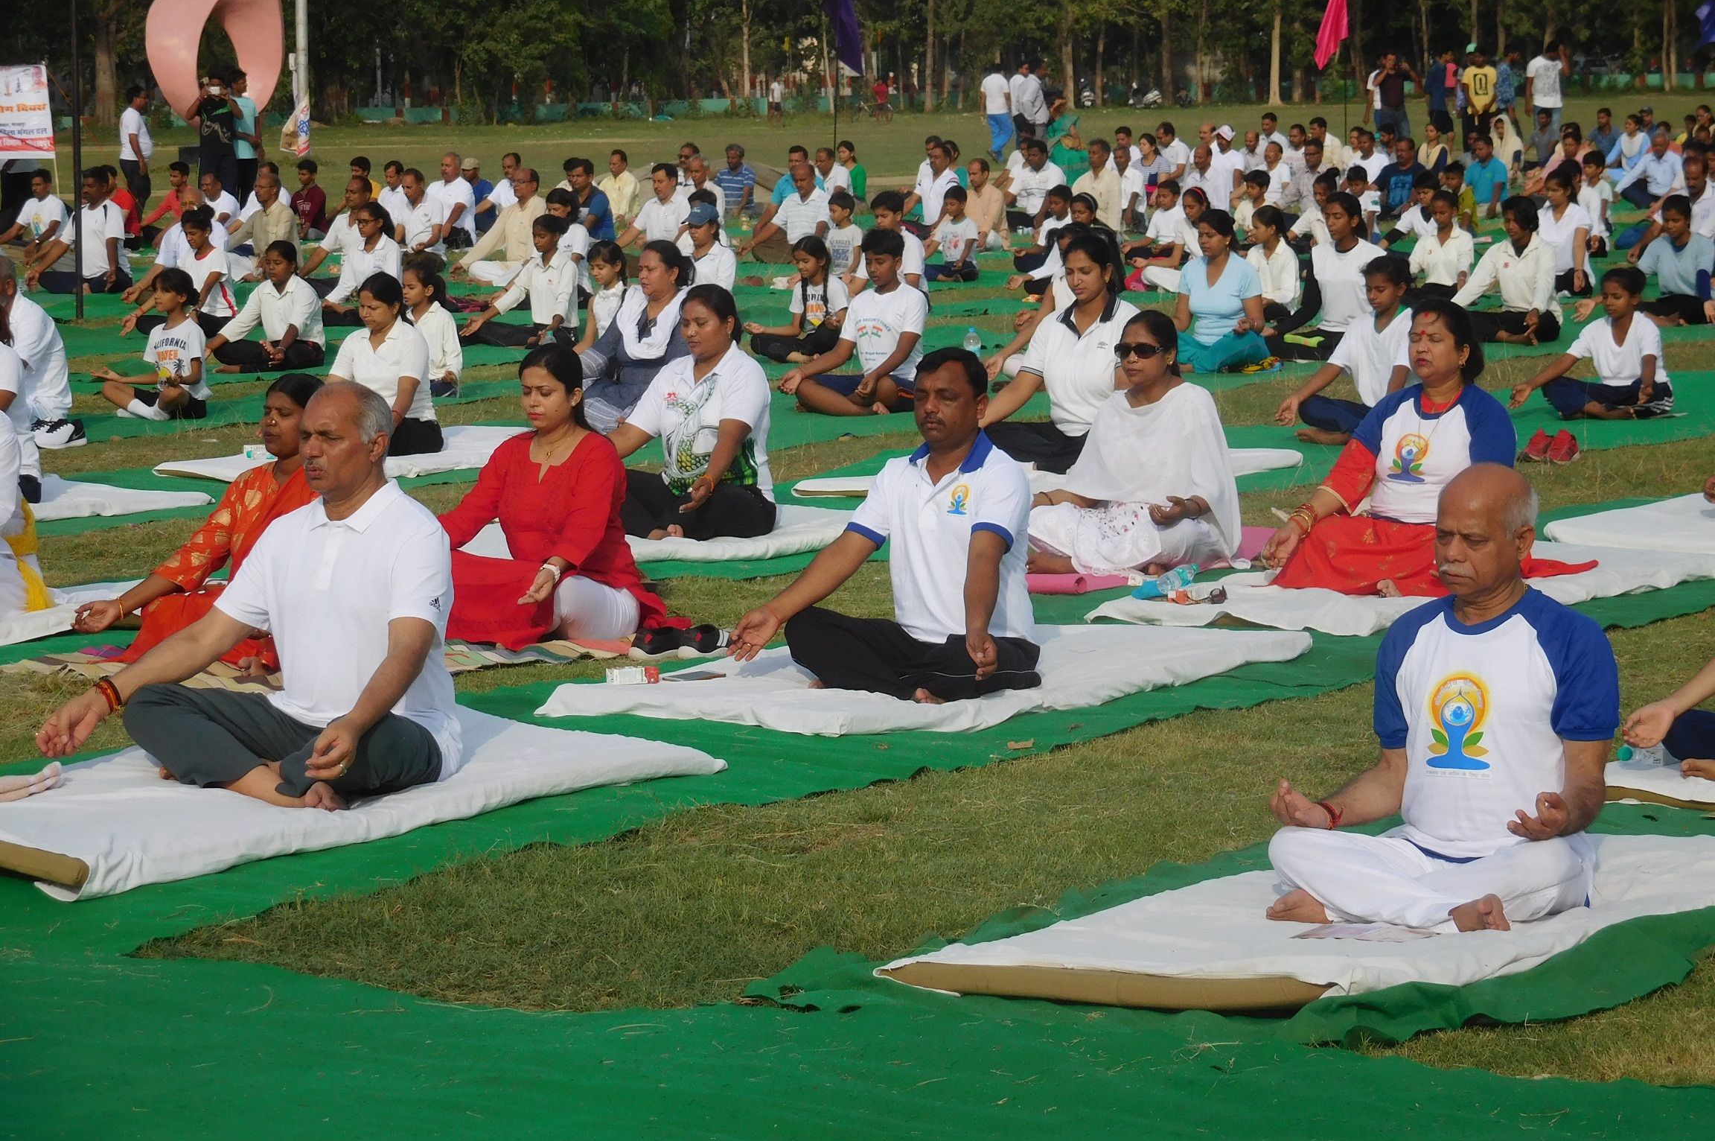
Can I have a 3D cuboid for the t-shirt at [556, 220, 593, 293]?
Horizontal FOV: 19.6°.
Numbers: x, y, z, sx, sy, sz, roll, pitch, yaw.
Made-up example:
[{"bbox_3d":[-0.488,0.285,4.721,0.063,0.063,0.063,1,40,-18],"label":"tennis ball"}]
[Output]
[{"bbox_3d":[-2.057,-2.179,34.500,0.430,0.510,0.270,3,7,35],"label":"t-shirt"}]

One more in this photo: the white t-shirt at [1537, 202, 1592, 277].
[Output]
[{"bbox_3d":[4.548,-2.116,32.000,0.400,0.500,0.260,3,7,34],"label":"white t-shirt"}]

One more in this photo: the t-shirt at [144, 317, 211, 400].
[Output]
[{"bbox_3d":[-2.978,-0.926,21.700,0.310,0.360,0.220,4,7,35],"label":"t-shirt"}]

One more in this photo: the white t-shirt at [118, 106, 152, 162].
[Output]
[{"bbox_3d":[-8.352,-5.052,57.300,0.360,0.650,0.460,-1,6,0],"label":"white t-shirt"}]

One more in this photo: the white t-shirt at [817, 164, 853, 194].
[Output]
[{"bbox_3d":[-0.251,-3.629,47.500,0.460,0.540,0.270,3,7,33],"label":"white t-shirt"}]

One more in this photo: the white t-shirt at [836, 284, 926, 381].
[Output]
[{"bbox_3d":[0.110,-1.062,22.000,0.410,0.460,0.250,2,6,25],"label":"white t-shirt"}]

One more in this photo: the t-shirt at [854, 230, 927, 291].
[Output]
[{"bbox_3d":[0.209,-1.882,30.300,0.460,0.450,0.300,4,7,35],"label":"t-shirt"}]

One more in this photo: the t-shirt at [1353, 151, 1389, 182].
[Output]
[{"bbox_3d":[5.482,-4.208,53.000,0.500,0.540,0.330,4,7,35],"label":"t-shirt"}]

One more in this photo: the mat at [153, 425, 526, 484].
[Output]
[{"bbox_3d":[-1.940,-0.479,20.390,0.940,0.070,1.820,3,7,36],"label":"mat"}]

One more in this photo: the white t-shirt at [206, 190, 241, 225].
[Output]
[{"bbox_3d":[-5.759,-3.147,44.500,0.460,0.550,0.280,3,7,36],"label":"white t-shirt"}]

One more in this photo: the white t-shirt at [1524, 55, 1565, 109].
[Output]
[{"bbox_3d":[9.582,-6.802,69.000,0.500,0.720,0.290,-4,6,-25],"label":"white t-shirt"}]

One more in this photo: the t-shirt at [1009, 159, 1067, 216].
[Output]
[{"bbox_3d":[1.782,-3.763,48.800,0.530,0.530,0.350,4,7,35],"label":"t-shirt"}]

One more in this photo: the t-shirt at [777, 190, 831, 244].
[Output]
[{"bbox_3d":[-0.454,-3.064,43.000,0.460,0.500,0.290,2,7,30],"label":"t-shirt"}]

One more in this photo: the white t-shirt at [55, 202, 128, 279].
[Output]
[{"bbox_3d":[-5.832,-2.520,37.800,0.500,0.580,0.360,3,7,35],"label":"white t-shirt"}]

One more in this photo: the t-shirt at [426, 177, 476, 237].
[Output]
[{"bbox_3d":[-3.753,-3.338,45.800,0.480,0.580,0.340,4,7,38],"label":"t-shirt"}]

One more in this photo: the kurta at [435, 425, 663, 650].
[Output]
[{"bbox_3d":[-0.800,-0.092,13.100,0.620,0.550,0.540,4,7,35],"label":"kurta"}]

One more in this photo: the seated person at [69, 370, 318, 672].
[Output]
[{"bbox_3d":[-1.784,-0.128,13.700,0.700,0.790,0.630,4,7,38],"label":"seated person"}]

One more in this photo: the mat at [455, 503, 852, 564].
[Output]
[{"bbox_3d":[-0.637,-0.138,16.782,0.950,0.070,1.850,3,7,38],"label":"mat"}]

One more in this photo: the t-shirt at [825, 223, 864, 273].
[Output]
[{"bbox_3d":[-0.095,-2.257,35.000,0.290,0.380,0.190,2,6,25],"label":"t-shirt"}]

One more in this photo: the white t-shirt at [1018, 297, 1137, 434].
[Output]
[{"bbox_3d":[0.839,-0.750,18.300,0.440,0.520,0.280,3,7,34],"label":"white t-shirt"}]

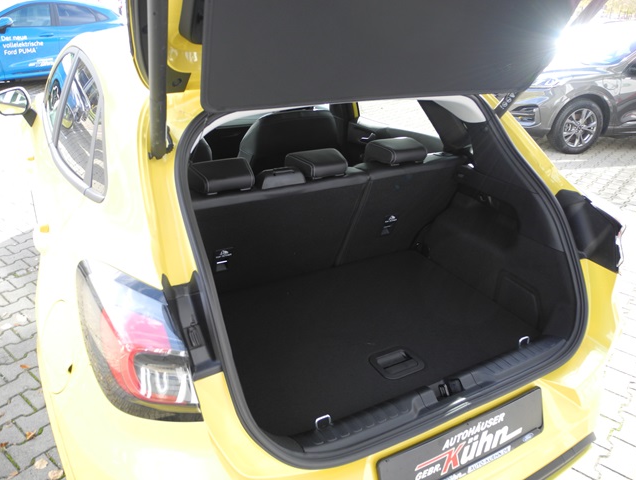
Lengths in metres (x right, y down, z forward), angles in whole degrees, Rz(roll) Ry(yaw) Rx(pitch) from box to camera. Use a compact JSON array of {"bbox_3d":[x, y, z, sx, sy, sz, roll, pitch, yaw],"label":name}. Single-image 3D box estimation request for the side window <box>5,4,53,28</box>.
[{"bbox_3d":[-5.281,-4.109,9.476,0.080,0.390,0.900,14,28,25],"label":"side window"}]

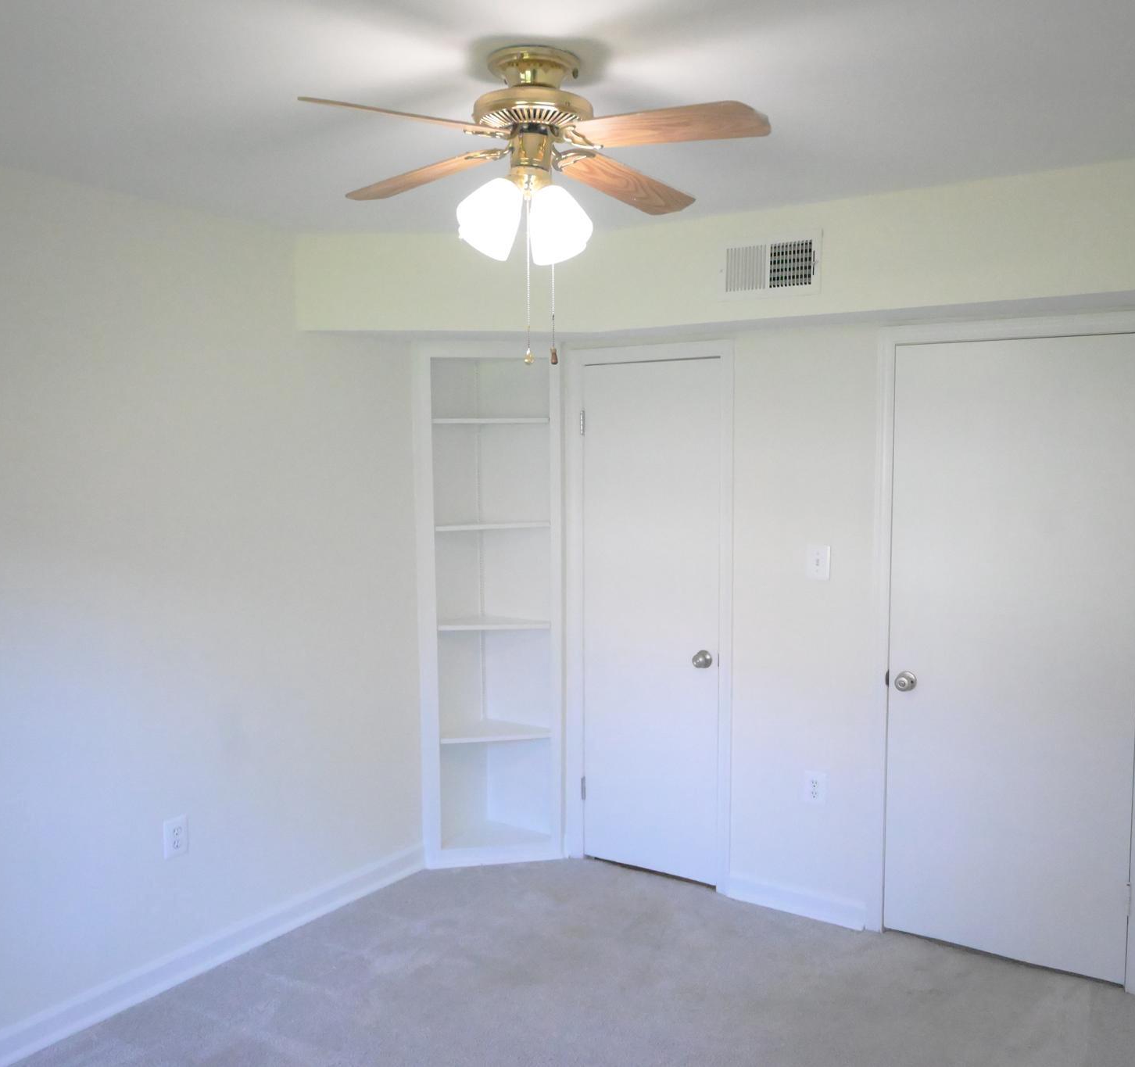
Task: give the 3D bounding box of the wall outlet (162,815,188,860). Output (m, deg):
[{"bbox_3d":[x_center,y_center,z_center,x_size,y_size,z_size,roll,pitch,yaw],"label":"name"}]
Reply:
[{"bbox_3d":[-1.236,0.964,3.380,0.008,0.121,0.081,3,6,35],"label":"wall outlet"}]

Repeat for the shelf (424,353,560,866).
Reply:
[{"bbox_3d":[-0.328,0.296,4.423,0.584,2.113,0.280,-1,5,-10],"label":"shelf"}]

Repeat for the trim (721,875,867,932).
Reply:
[{"bbox_3d":[0.832,1.345,3.916,0.535,0.095,0.015,3,6,35],"label":"trim"}]

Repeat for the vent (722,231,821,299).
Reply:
[{"bbox_3d":[0.639,-0.848,3.385,0.349,0.198,0.018,3,6,35],"label":"vent"}]

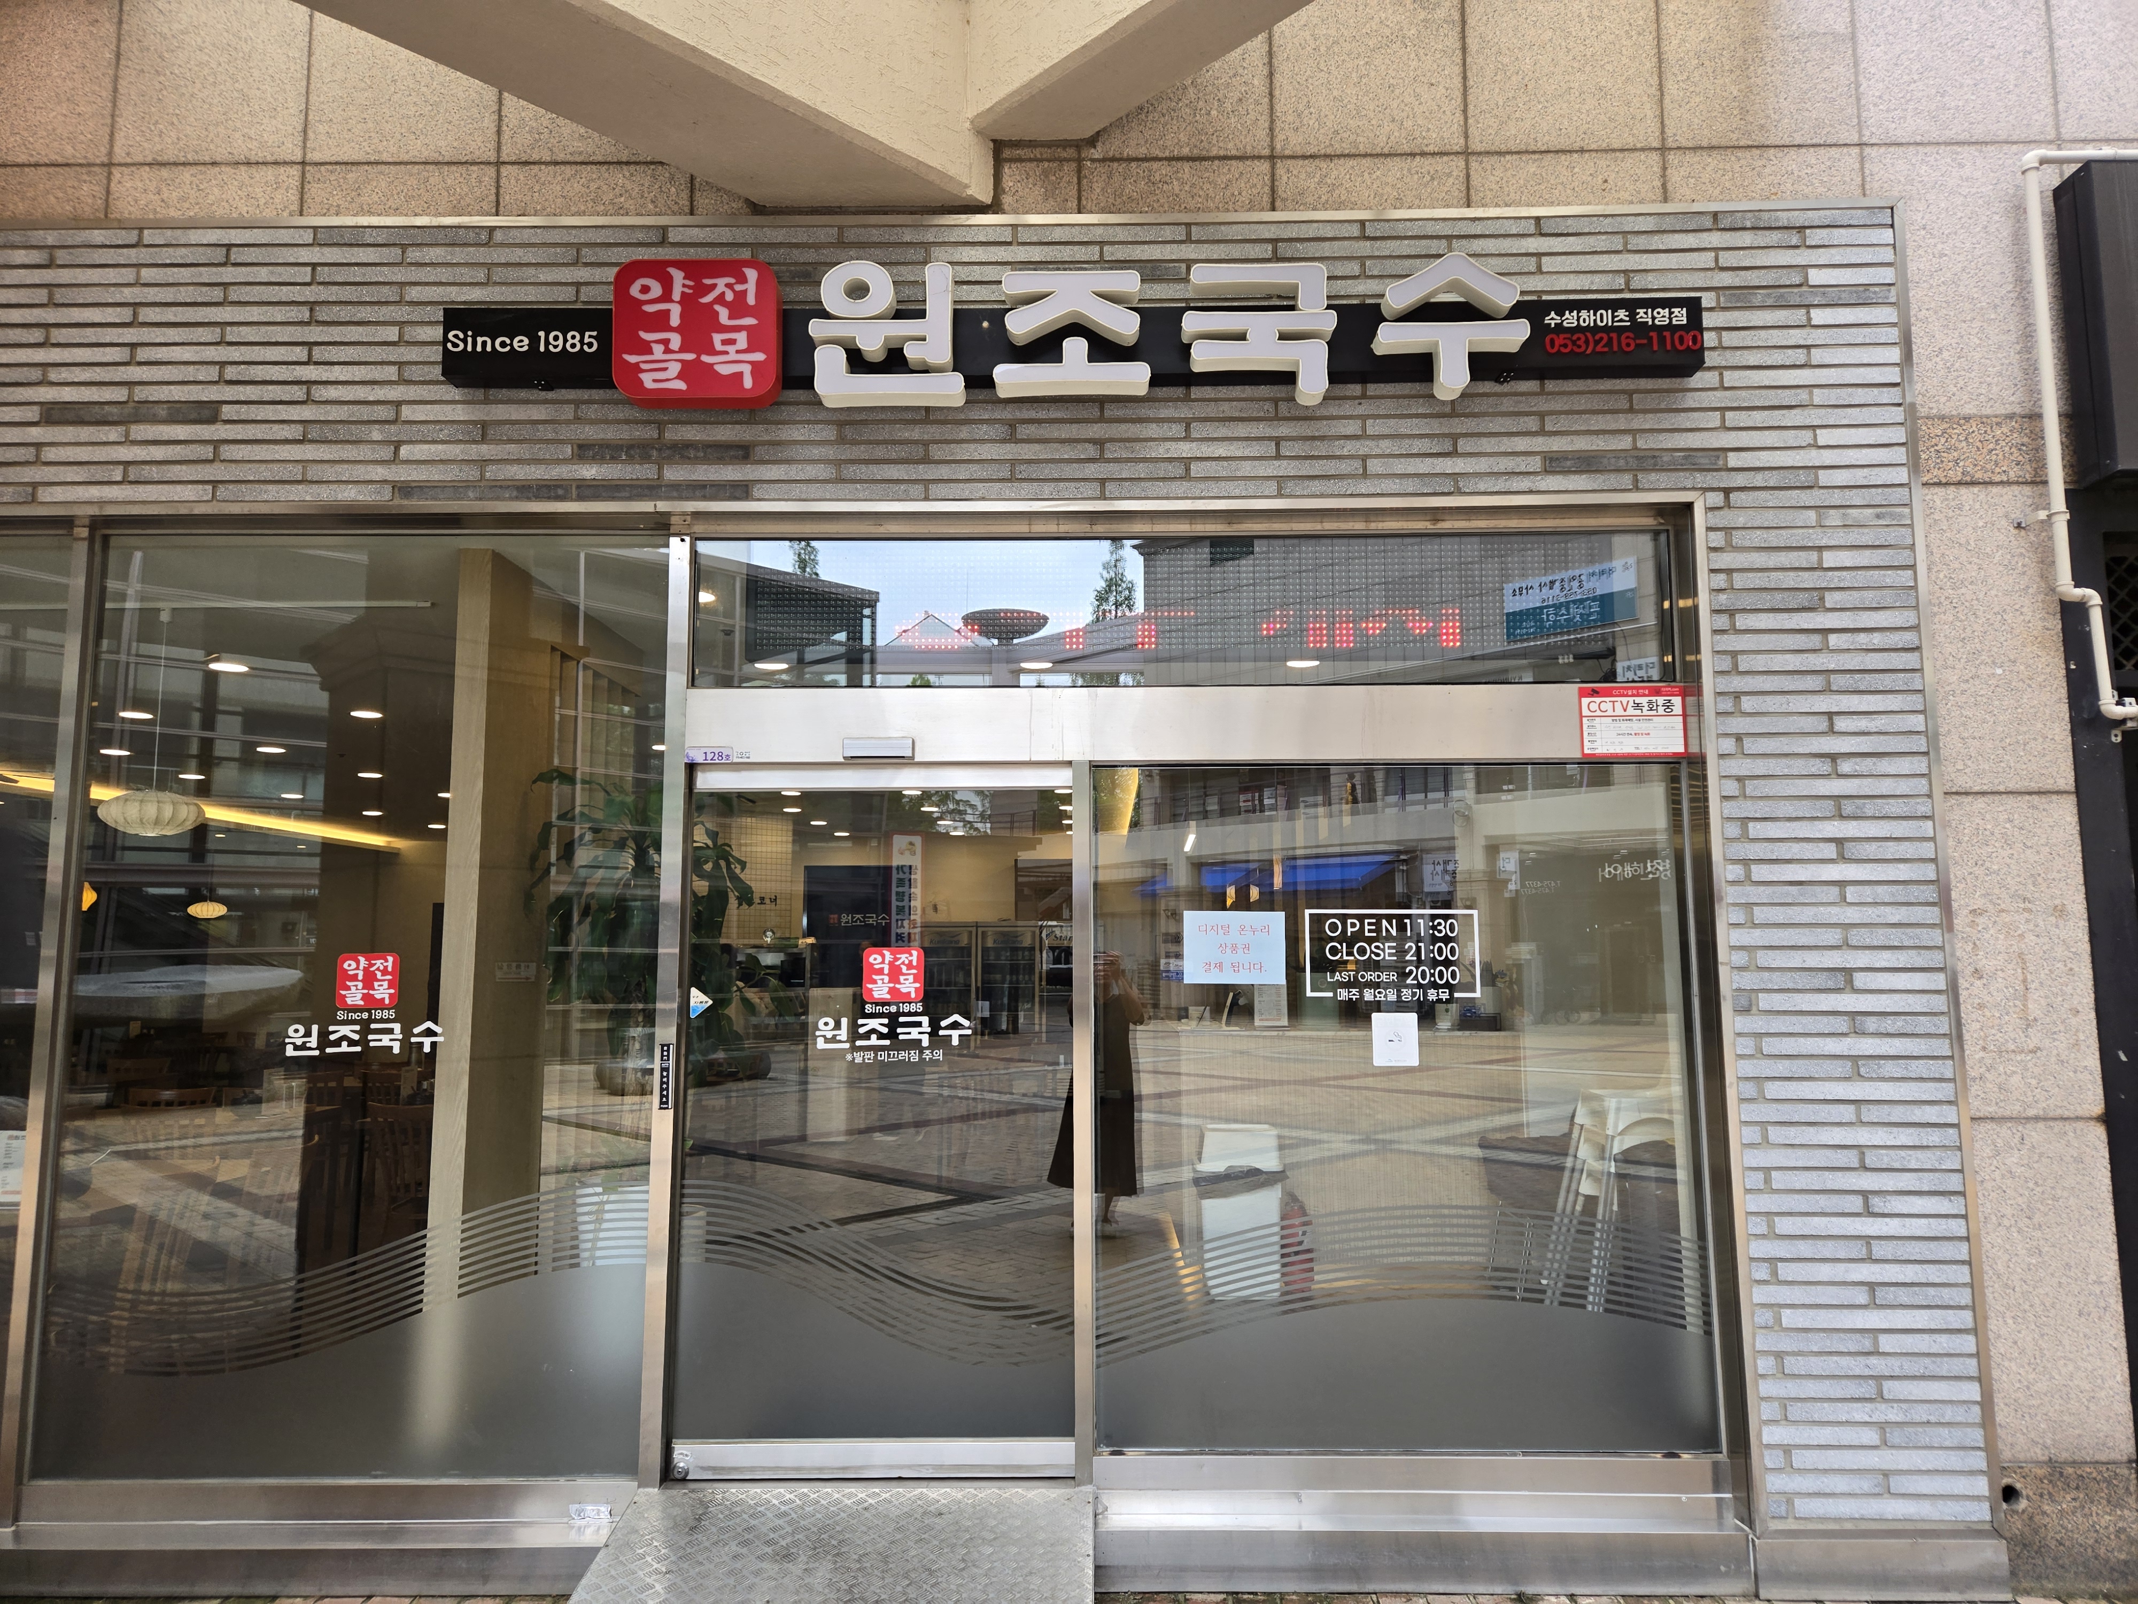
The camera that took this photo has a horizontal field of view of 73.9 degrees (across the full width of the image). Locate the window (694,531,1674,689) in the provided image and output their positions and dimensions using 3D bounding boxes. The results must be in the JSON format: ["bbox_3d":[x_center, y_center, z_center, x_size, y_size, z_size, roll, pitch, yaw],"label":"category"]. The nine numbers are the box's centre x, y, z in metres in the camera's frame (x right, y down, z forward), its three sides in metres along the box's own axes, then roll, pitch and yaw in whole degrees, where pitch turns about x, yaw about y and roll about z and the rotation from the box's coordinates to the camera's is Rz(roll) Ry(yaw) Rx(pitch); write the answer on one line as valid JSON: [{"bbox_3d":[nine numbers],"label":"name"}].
[{"bbox_3d":[0.334,-0.565,4.175,2.870,0.450,0.080,0,-6,0],"label":"window"}]

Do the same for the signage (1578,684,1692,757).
[{"bbox_3d":[1.628,-0.231,4.093,0.301,0.206,0.010,0,-6,0],"label":"signage"}]

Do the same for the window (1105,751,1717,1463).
[{"bbox_3d":[0.928,0.841,4.015,1.714,1.913,0.080,0,-6,0],"label":"window"}]

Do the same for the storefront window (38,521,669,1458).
[{"bbox_3d":[-2.029,0.540,4.071,1.691,2.683,0.080,0,-6,0],"label":"storefront window"}]

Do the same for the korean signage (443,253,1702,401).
[{"bbox_3d":[0.006,-1.317,4.038,3.581,0.398,0.173,0,-6,0],"label":"korean signage"}]

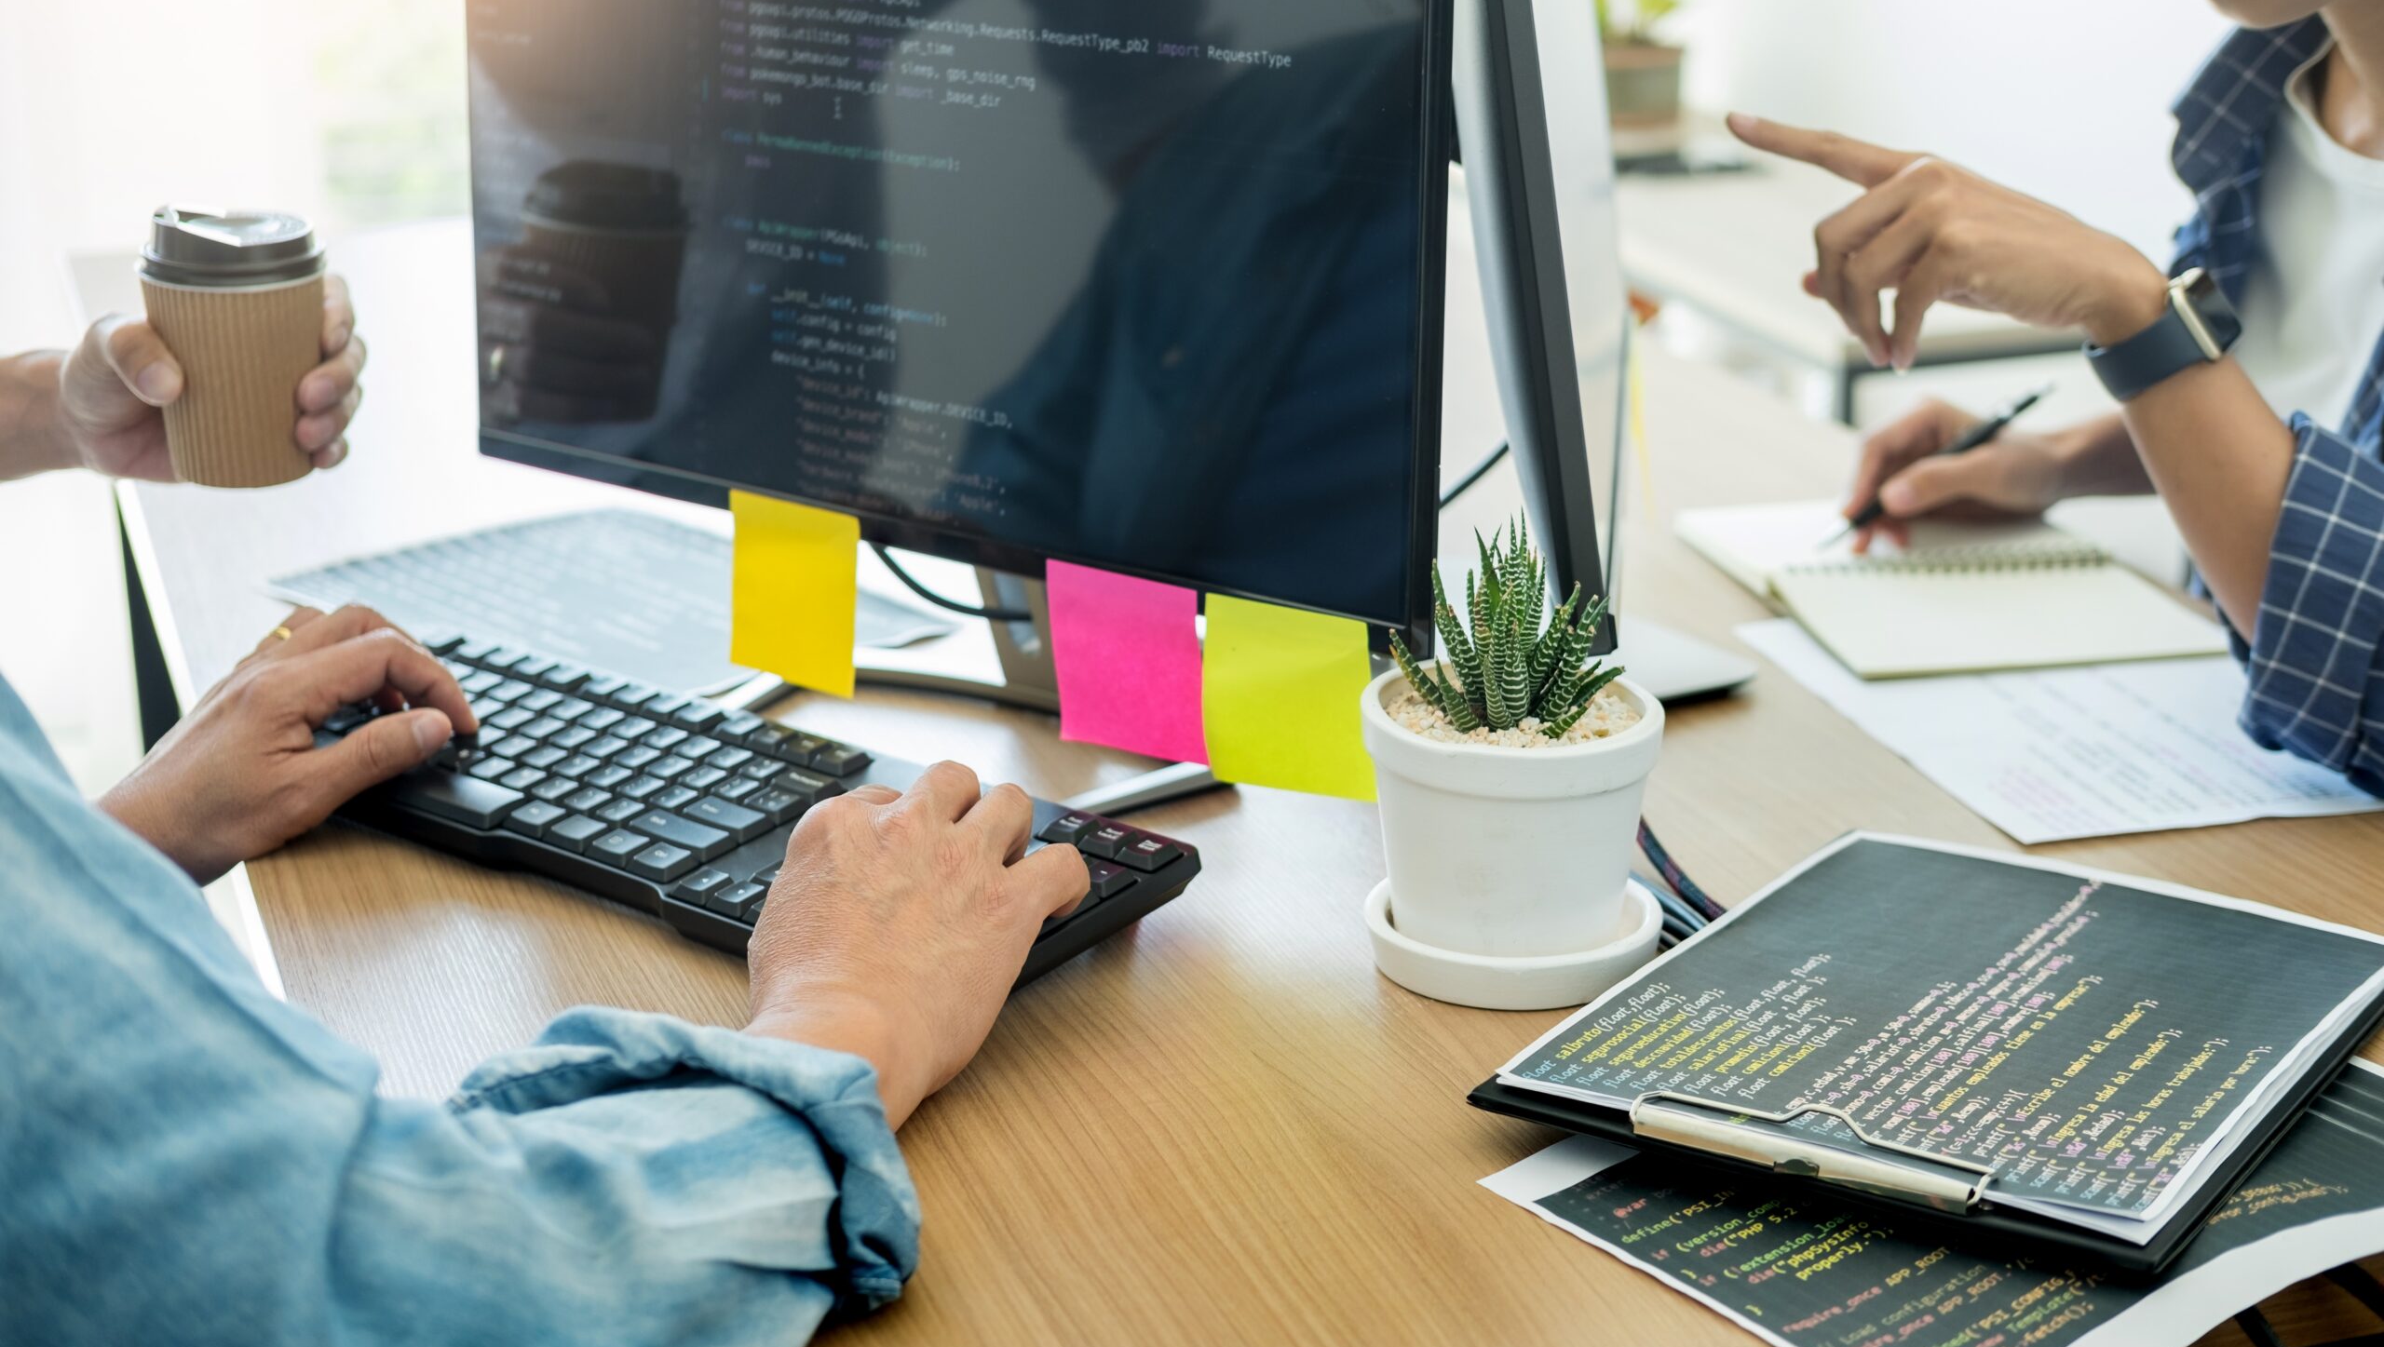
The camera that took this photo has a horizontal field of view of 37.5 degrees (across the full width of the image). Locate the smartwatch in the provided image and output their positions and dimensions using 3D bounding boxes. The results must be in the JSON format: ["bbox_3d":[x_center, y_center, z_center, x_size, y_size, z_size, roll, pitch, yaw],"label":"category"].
[{"bbox_3d":[0.401,-0.140,1.450,0.050,0.037,0.058,-33,-2,32],"label":"smartwatch"}]

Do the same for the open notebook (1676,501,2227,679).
[{"bbox_3d":[0.353,-0.047,1.660,0.176,0.016,0.275,-3,18,-9],"label":"open notebook"}]

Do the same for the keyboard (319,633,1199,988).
[{"bbox_3d":[-0.194,0.046,1.328,0.438,0.029,0.140,14,26,40],"label":"keyboard"}]

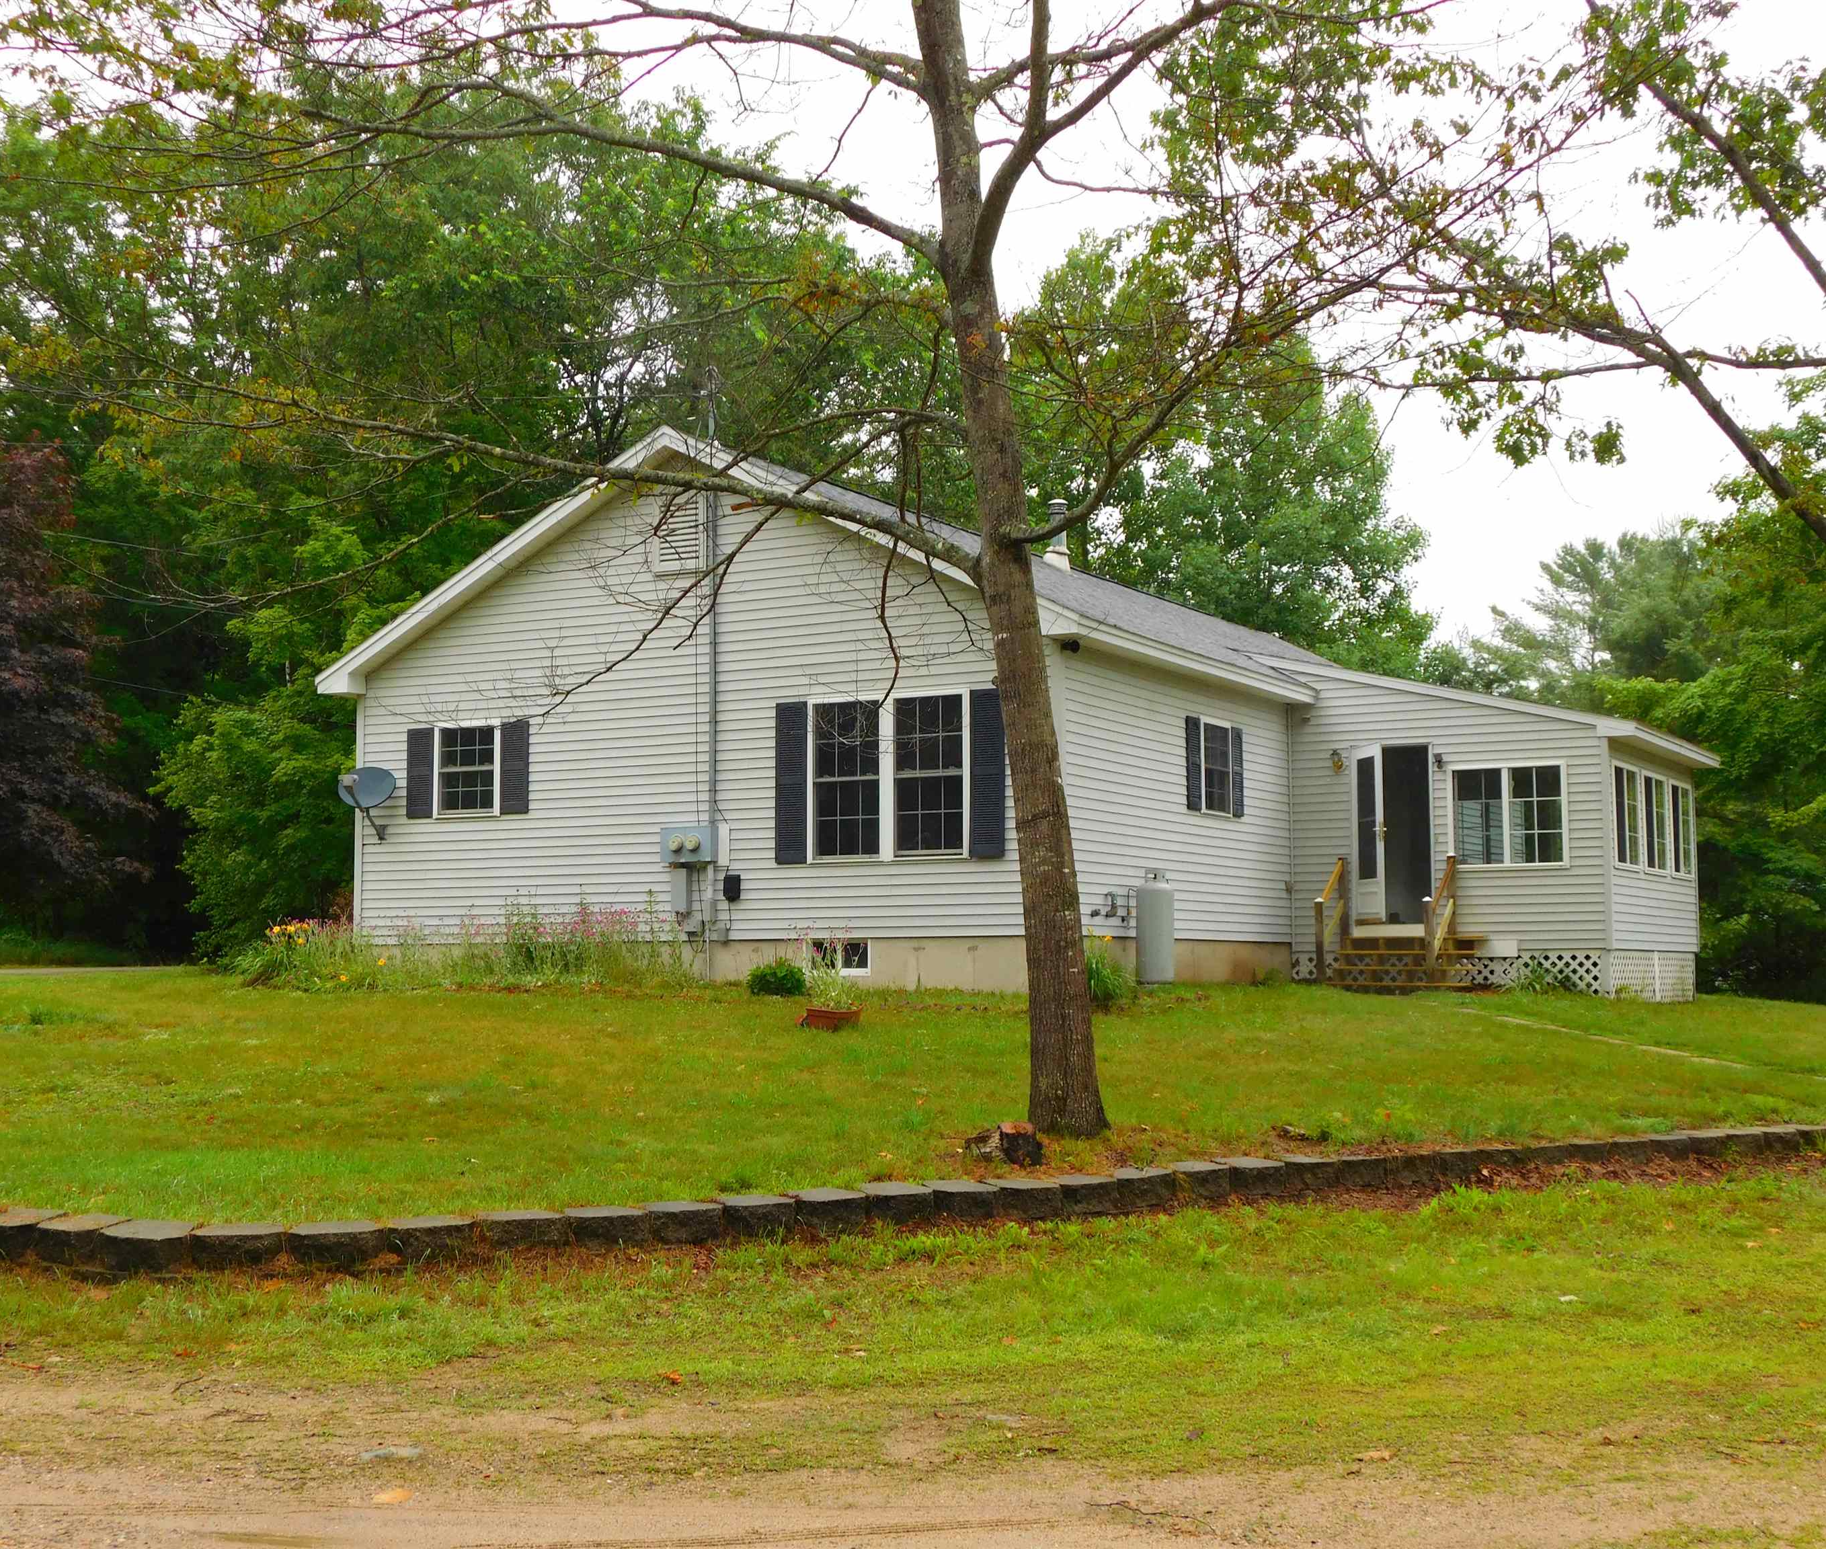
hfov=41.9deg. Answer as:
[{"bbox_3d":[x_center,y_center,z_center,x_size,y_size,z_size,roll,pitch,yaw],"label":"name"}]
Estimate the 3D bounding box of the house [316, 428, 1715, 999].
[{"bbox_3d":[3.181,-0.083,30.910,12.960,5.930,17.200,-3,-6,28],"label":"house"}]

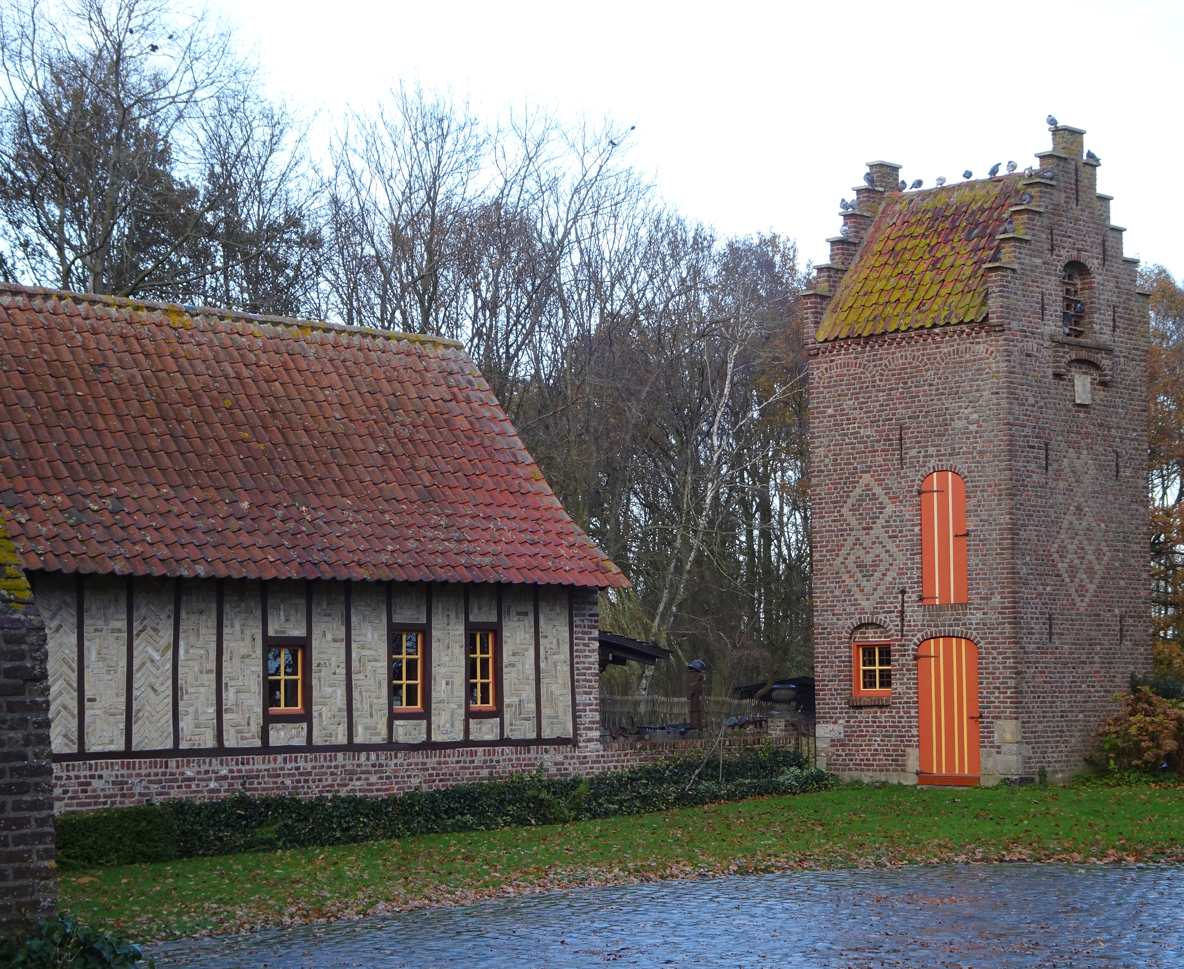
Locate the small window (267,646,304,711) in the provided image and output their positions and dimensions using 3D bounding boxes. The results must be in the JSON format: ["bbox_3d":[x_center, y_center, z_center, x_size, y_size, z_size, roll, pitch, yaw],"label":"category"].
[{"bbox_3d":[-3.675,2.329,27.740,0.550,0.780,0.100,4,-7,-44],"label":"small window"}]

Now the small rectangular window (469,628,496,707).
[{"bbox_3d":[-1.425,2.400,29.910,0.480,1.030,0.100,4,-7,-44],"label":"small rectangular window"}]

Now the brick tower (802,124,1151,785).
[{"bbox_3d":[5.987,-0.412,35.729,3.820,9.720,3.900,-5,-7,43],"label":"brick tower"}]

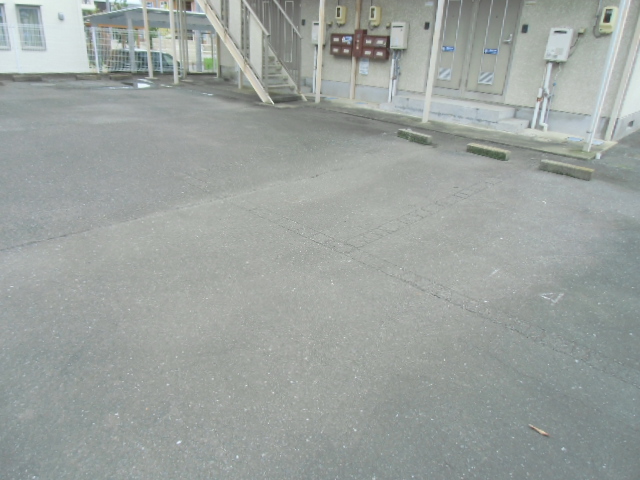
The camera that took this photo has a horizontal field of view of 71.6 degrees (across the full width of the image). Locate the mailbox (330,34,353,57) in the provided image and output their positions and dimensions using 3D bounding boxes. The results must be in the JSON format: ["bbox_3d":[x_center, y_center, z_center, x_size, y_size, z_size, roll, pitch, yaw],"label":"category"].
[{"bbox_3d":[0.539,-4.632,10.510,0.570,0.470,0.160,23,31,37],"label":"mailbox"}]

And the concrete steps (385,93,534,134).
[{"bbox_3d":[2.607,-2.484,8.553,2.720,0.330,1.120,23,31,37],"label":"concrete steps"}]

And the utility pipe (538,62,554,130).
[{"bbox_3d":[4.021,-2.540,7.864,0.110,1.130,0.090,23,31,37],"label":"utility pipe"}]

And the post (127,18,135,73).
[{"bbox_3d":[-7.172,-7.407,16.839,0.160,2.100,0.160,23,31,37],"label":"post"}]

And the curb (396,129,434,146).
[{"bbox_3d":[1.517,-1.638,7.079,0.125,0.120,0.590,-16,31,-38],"label":"curb"}]

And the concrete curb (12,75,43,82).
[{"bbox_3d":[-8.014,-4.401,12.147,0.160,0.120,0.620,23,31,37],"label":"concrete curb"}]

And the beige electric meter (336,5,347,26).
[{"bbox_3d":[0.518,-5.490,10.853,0.175,0.370,0.165,22,30,36],"label":"beige electric meter"}]

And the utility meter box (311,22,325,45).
[{"bbox_3d":[0.021,-5.293,11.362,0.355,0.520,0.165,22,30,36],"label":"utility meter box"}]

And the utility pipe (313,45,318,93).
[{"bbox_3d":[-0.105,-4.334,11.294,0.080,1.160,0.080,23,31,37],"label":"utility pipe"}]

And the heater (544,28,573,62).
[{"bbox_3d":[4.328,-3.509,7.977,0.355,0.520,0.165,22,30,36],"label":"heater"}]

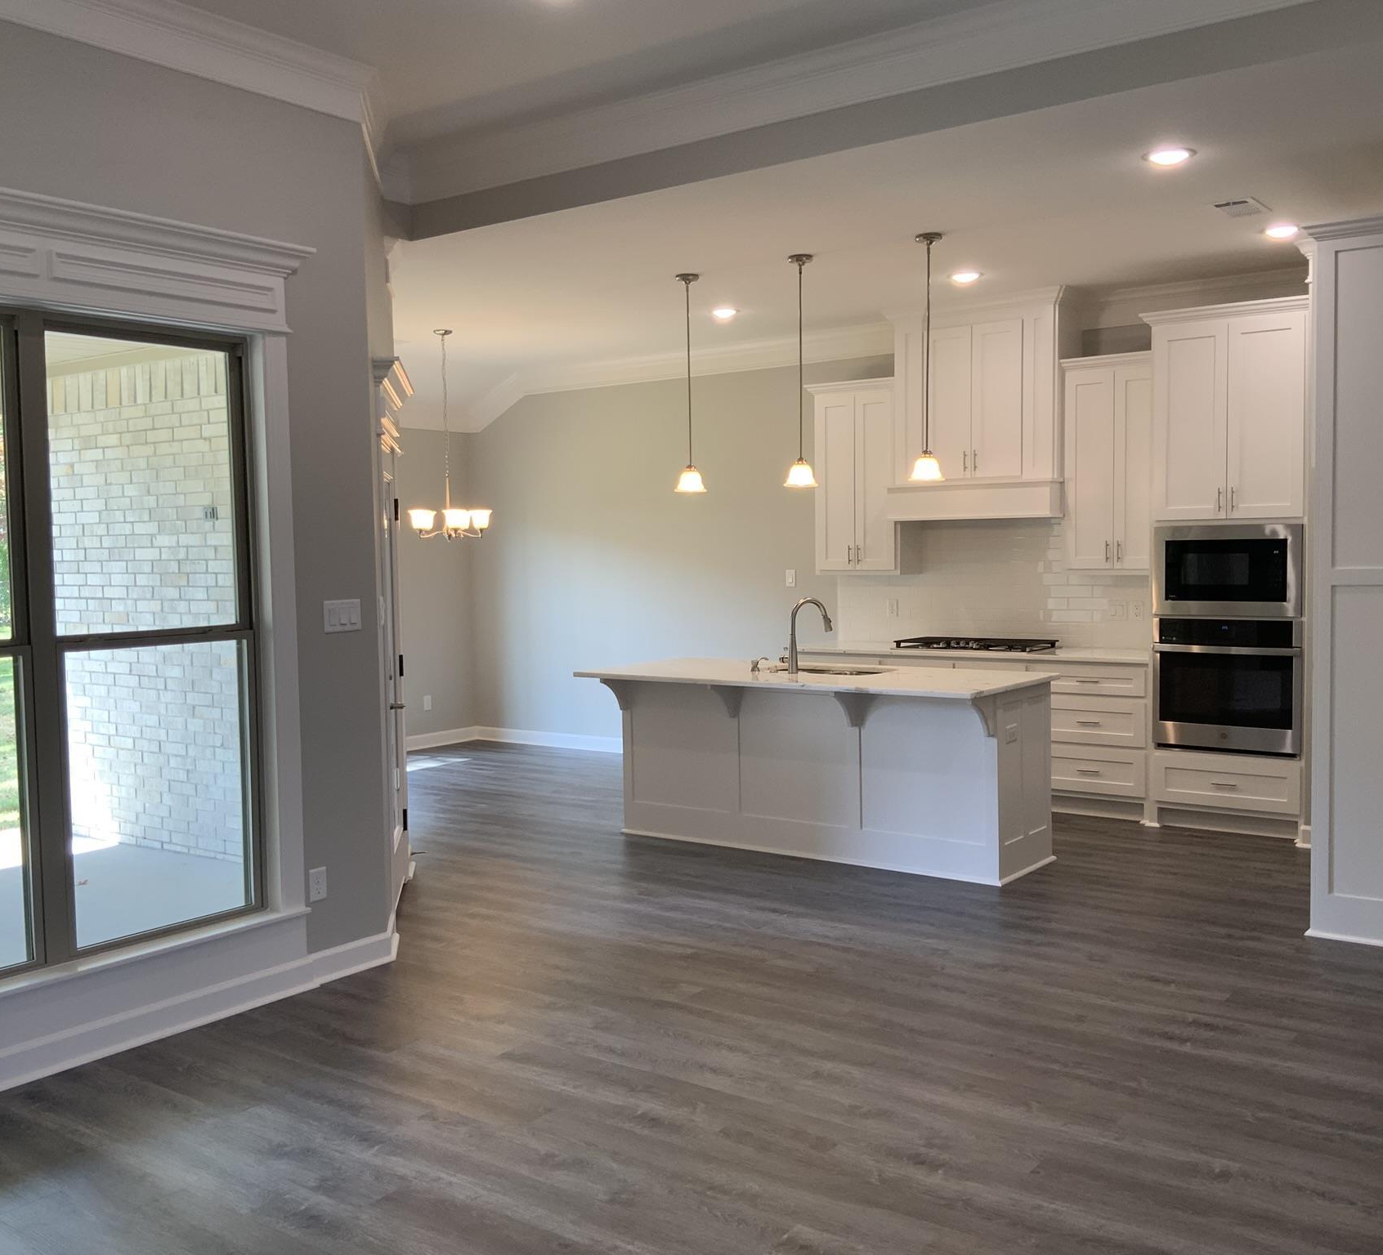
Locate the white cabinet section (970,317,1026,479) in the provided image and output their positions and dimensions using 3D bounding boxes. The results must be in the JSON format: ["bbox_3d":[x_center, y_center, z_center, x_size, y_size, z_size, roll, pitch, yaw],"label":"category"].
[{"bbox_3d":[1.903,-1.352,8.401,0.335,0.910,0.360,2,5,38],"label":"white cabinet section"}]

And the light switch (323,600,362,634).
[{"bbox_3d":[-1.296,-0.043,5.213,0.014,0.118,0.170,2,4,37],"label":"light switch"}]

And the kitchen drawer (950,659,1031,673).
[{"bbox_3d":[1.903,0.269,8.414,0.443,0.159,0.514,2,4,37],"label":"kitchen drawer"}]

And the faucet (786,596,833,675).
[{"bbox_3d":[0.629,0.036,7.425,0.275,0.398,0.080,-3,4,-28],"label":"faucet"}]

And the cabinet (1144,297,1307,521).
[{"bbox_3d":[2.959,-1.134,7.578,0.846,1.116,0.665,2,4,37],"label":"cabinet"}]

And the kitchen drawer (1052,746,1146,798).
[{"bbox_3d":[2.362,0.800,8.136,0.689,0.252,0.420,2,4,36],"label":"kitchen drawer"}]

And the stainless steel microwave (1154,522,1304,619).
[{"bbox_3d":[2.949,-0.308,7.564,0.762,0.482,0.473,2,4,37],"label":"stainless steel microwave"}]

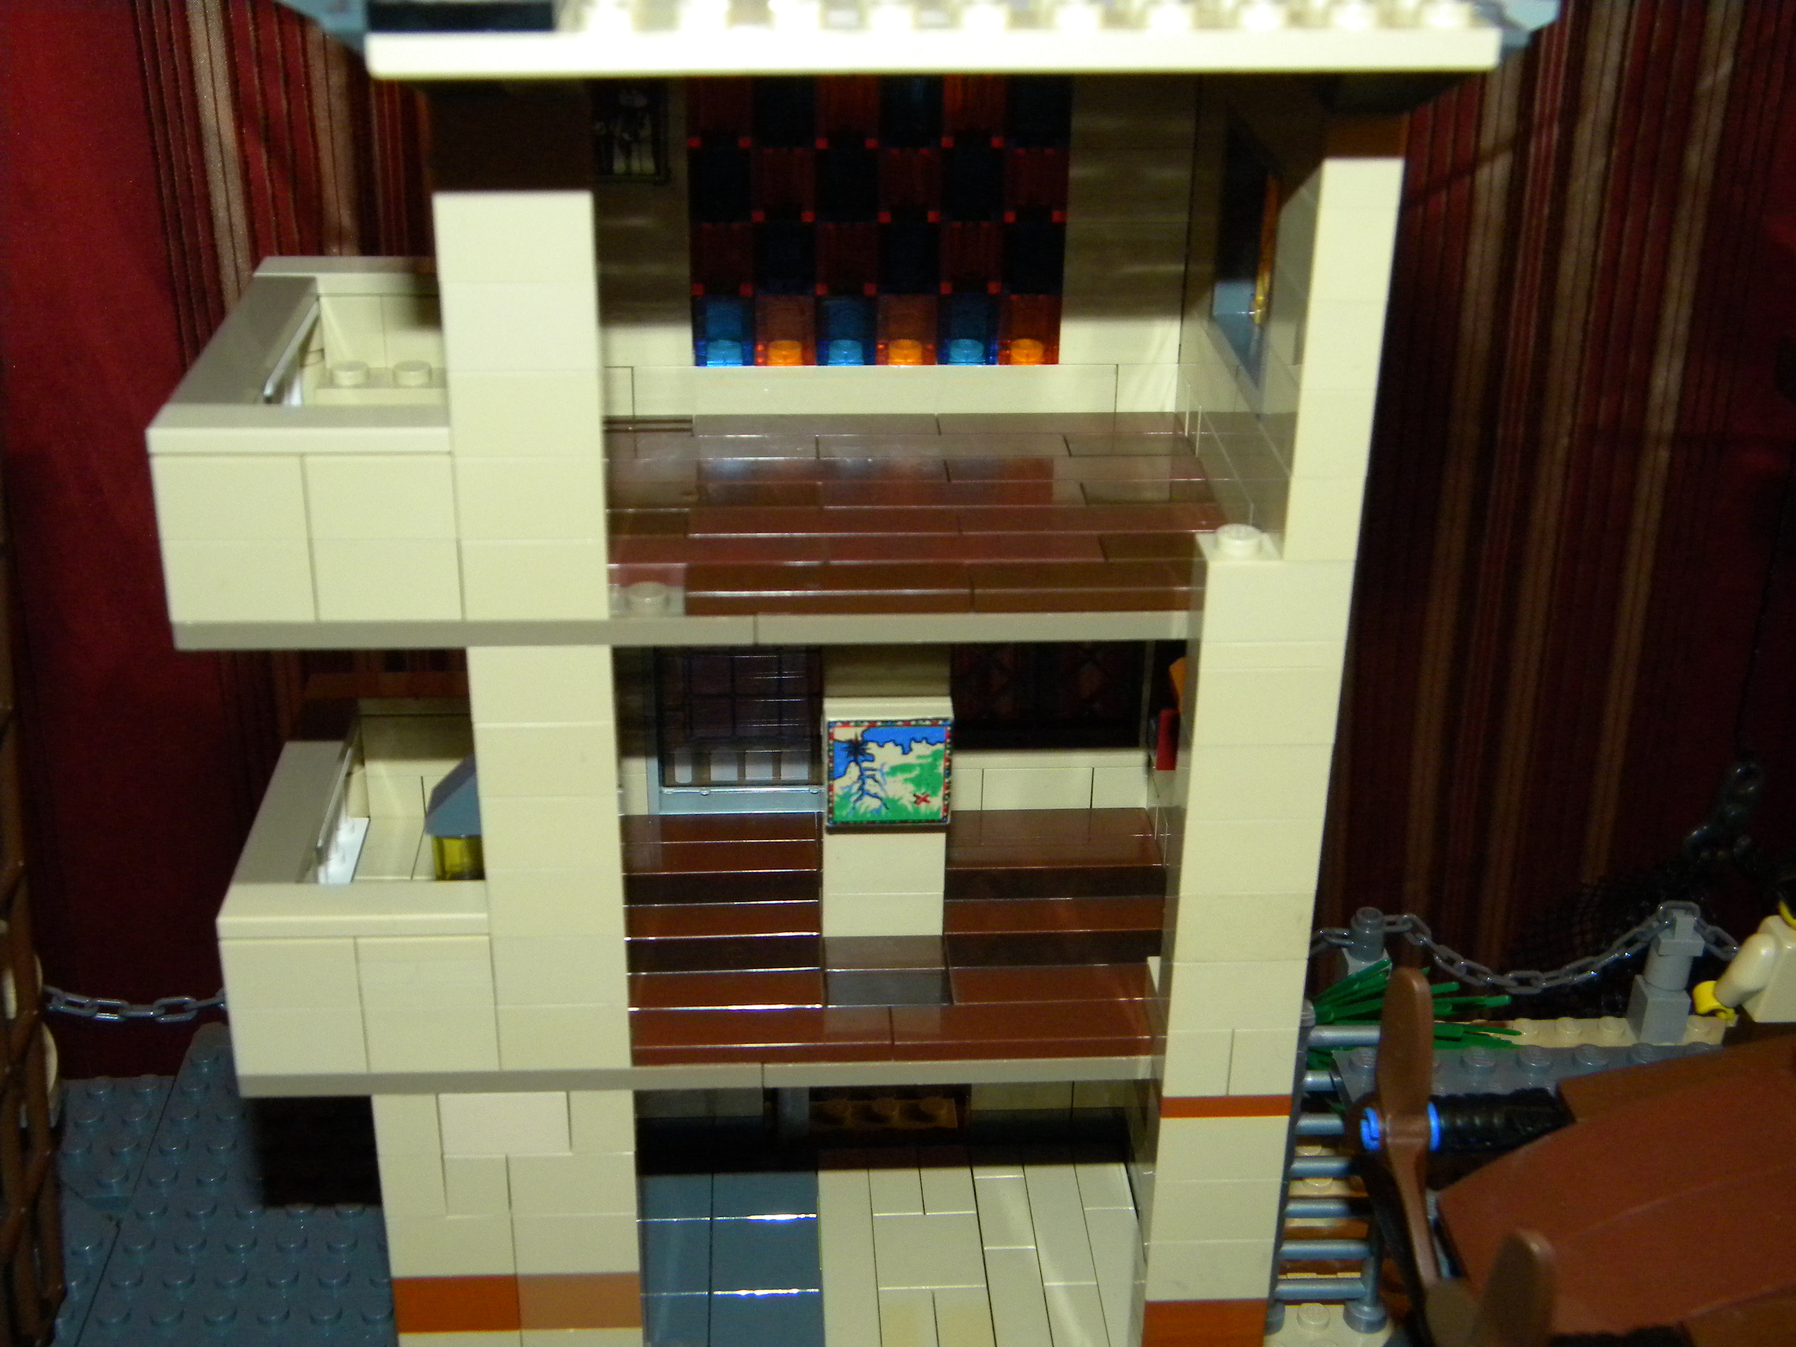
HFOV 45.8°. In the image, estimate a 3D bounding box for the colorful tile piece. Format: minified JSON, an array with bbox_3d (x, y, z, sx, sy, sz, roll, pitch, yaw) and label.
[{"bbox_3d":[-0.001,0.012,0.272,0.016,0.016,0.003,-1,26,-4],"label":"colorful tile piece"}]

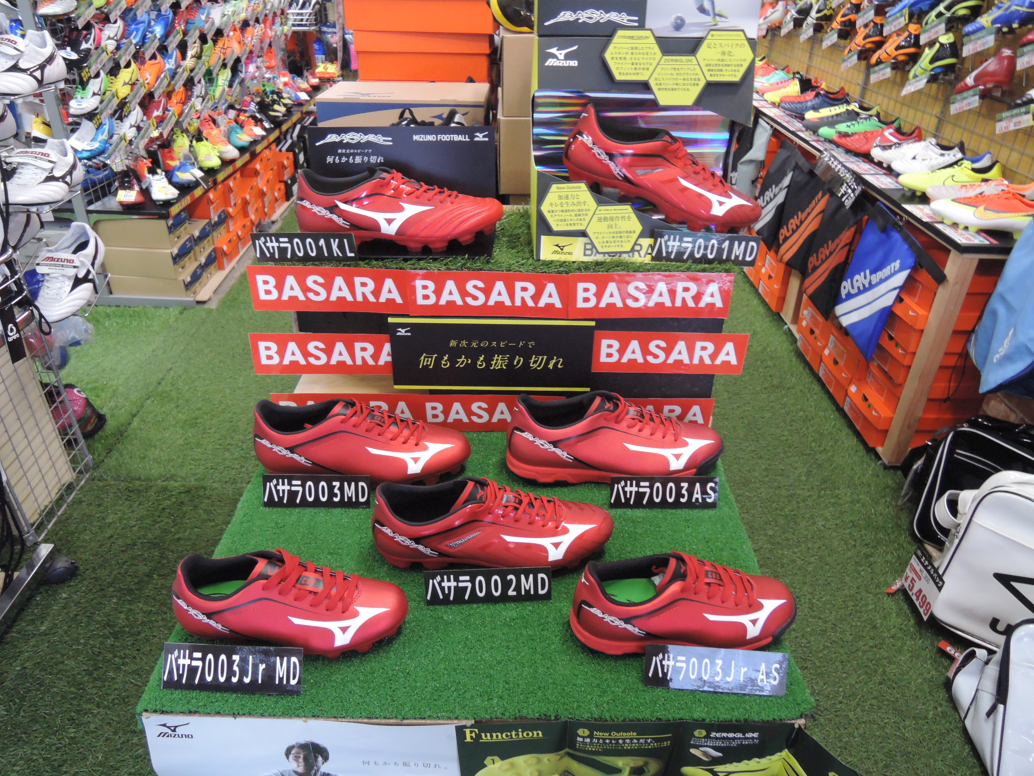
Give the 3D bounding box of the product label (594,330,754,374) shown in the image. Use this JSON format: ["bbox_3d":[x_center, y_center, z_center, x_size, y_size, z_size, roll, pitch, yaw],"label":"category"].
[{"bbox_3d":[0.205,-0.046,0.972,0.209,0.059,0.004,1,29,-2],"label":"product label"}]

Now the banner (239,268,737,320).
[{"bbox_3d":[-0.032,-0.124,0.935,0.630,0.062,0.006,1,32,-1],"label":"banner"}]

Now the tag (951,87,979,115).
[{"bbox_3d":[1.344,-0.859,2.150,0.004,0.053,0.088,0,1,-24],"label":"tag"}]

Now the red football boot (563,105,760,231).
[{"bbox_3d":[0.199,-0.289,0.920,0.278,0.102,0.100,17,31,-6],"label":"red football boot"}]

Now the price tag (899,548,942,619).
[{"bbox_3d":[0.781,0.374,1.380,0.004,0.088,0.128,15,21,4],"label":"price tag"}]

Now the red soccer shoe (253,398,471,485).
[{"bbox_3d":[-0.199,0.064,0.936,0.280,0.105,0.100,2,32,1],"label":"red soccer shoe"}]

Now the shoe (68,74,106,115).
[{"bbox_3d":[-1.573,-1.083,2.630,0.100,0.105,0.280,-1,42,-3],"label":"shoe"}]

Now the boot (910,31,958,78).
[{"bbox_3d":[1.519,-1.208,2.632,0.100,0.105,0.280,1,6,0],"label":"boot"}]

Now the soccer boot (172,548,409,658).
[{"bbox_3d":[-0.223,0.199,0.707,0.233,0.100,0.087,2,32,3],"label":"soccer boot"}]

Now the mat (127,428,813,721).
[{"bbox_3d":[-0.035,0.189,0.854,0.618,0.016,0.457,1,32,-1],"label":"mat"}]

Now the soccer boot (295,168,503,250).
[{"bbox_3d":[-0.156,-0.246,0.951,0.278,0.100,0.100,1,32,2],"label":"soccer boot"}]

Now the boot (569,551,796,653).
[{"bbox_3d":[0.168,0.200,0.706,0.232,0.100,0.087,-2,32,-3],"label":"boot"}]

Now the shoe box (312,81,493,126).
[{"bbox_3d":[-0.228,-0.567,1.523,0.330,0.120,0.207,1,32,0],"label":"shoe box"}]

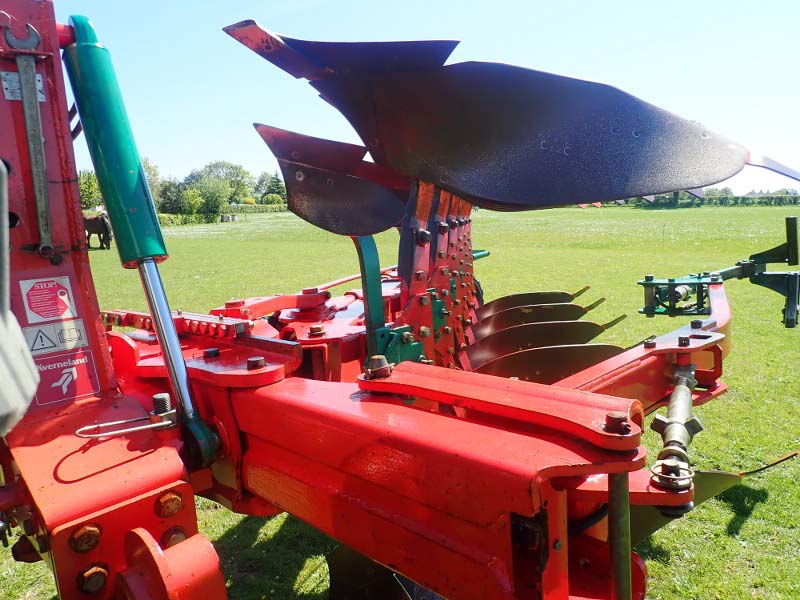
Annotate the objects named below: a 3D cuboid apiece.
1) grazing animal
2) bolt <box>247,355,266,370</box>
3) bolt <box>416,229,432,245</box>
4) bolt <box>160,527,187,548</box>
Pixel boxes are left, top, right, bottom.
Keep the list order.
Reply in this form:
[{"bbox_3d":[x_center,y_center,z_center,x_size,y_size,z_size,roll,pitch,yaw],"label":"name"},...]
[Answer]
[{"bbox_3d":[-12.666,-2.822,23.800,1.950,1.400,0.500,2,10,20],"label":"grazing animal"},{"bbox_3d":[-0.303,0.135,1.220,0.039,0.022,0.039,-12,11,-43],"label":"bolt"},{"bbox_3d":[0.090,-0.231,2.120,0.051,0.051,0.030,-12,11,-43],"label":"bolt"},{"bbox_3d":[-0.388,0.415,1.000,0.024,0.048,0.048,7,12,43],"label":"bolt"}]

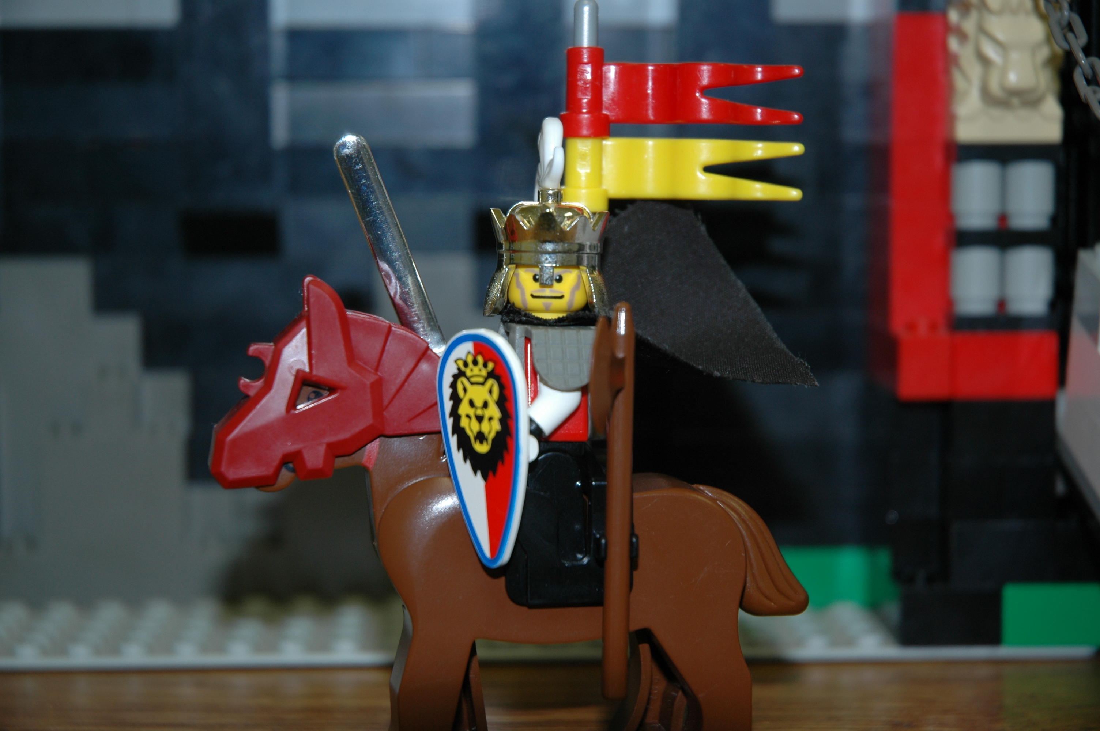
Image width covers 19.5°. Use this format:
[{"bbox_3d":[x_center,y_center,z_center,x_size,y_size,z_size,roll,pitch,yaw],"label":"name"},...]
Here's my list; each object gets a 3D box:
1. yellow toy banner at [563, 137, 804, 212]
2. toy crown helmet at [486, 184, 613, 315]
[{"bbox_3d":[0.017,-0.025,0.419,0.032,0.011,0.006,1,4,0],"label":"yellow toy banner"},{"bbox_3d":[0.000,-0.014,0.411,0.016,0.016,0.016,1,4,2],"label":"toy crown helmet"}]

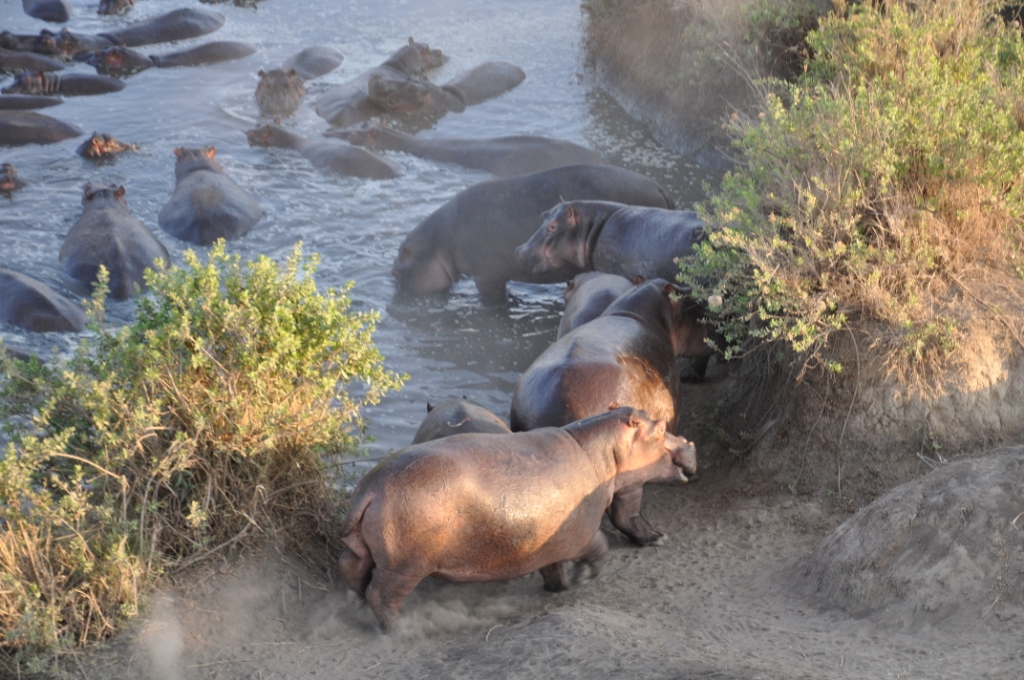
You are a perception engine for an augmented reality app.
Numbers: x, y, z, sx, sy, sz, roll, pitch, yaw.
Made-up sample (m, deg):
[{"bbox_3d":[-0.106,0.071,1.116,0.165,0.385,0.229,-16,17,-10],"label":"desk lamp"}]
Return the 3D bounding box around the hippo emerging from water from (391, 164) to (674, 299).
[{"bbox_3d":[0.229,-1.144,29.491,3.100,1.420,1.200,-5,24,-10],"label":"hippo emerging from water"}]

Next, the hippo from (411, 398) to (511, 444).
[{"bbox_3d":[-0.405,1.102,24.569,0.980,1.150,2.300,-10,26,-22],"label":"hippo"}]

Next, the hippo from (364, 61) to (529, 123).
[{"bbox_3d":[-0.867,-2.885,34.693,2.350,1.150,0.950,-12,27,-25],"label":"hippo"}]

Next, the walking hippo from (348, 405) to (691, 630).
[{"bbox_3d":[0.021,1.421,21.763,3.000,1.420,1.200,-8,25,-18],"label":"walking hippo"}]

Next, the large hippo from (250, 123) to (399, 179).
[{"bbox_3d":[-2.331,-1.881,32.746,2.500,1.200,1.050,14,28,29],"label":"large hippo"}]

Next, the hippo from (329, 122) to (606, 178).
[{"bbox_3d":[-0.508,-1.787,32.595,3.300,1.350,1.200,7,25,15],"label":"hippo"}]

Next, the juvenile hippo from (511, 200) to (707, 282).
[{"bbox_3d":[1.446,-0.788,27.586,2.900,1.400,1.150,-6,25,-13],"label":"juvenile hippo"}]

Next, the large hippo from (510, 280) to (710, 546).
[{"bbox_3d":[0.966,0.651,23.738,1.250,1.480,2.850,11,26,23],"label":"large hippo"}]

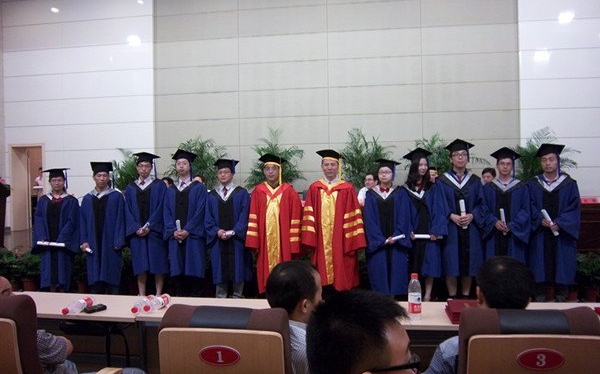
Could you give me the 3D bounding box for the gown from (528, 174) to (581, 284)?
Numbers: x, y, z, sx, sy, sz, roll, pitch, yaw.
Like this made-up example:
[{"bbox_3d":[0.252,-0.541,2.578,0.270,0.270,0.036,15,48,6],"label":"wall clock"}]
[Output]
[{"bbox_3d":[2.900,0.490,5.530,0.593,1.265,0.420,-1,0,32],"label":"gown"}]

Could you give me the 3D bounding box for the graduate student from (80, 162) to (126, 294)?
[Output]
[{"bbox_3d":[-2.470,0.534,6.100,0.580,1.690,0.410,0,-2,-6],"label":"graduate student"}]

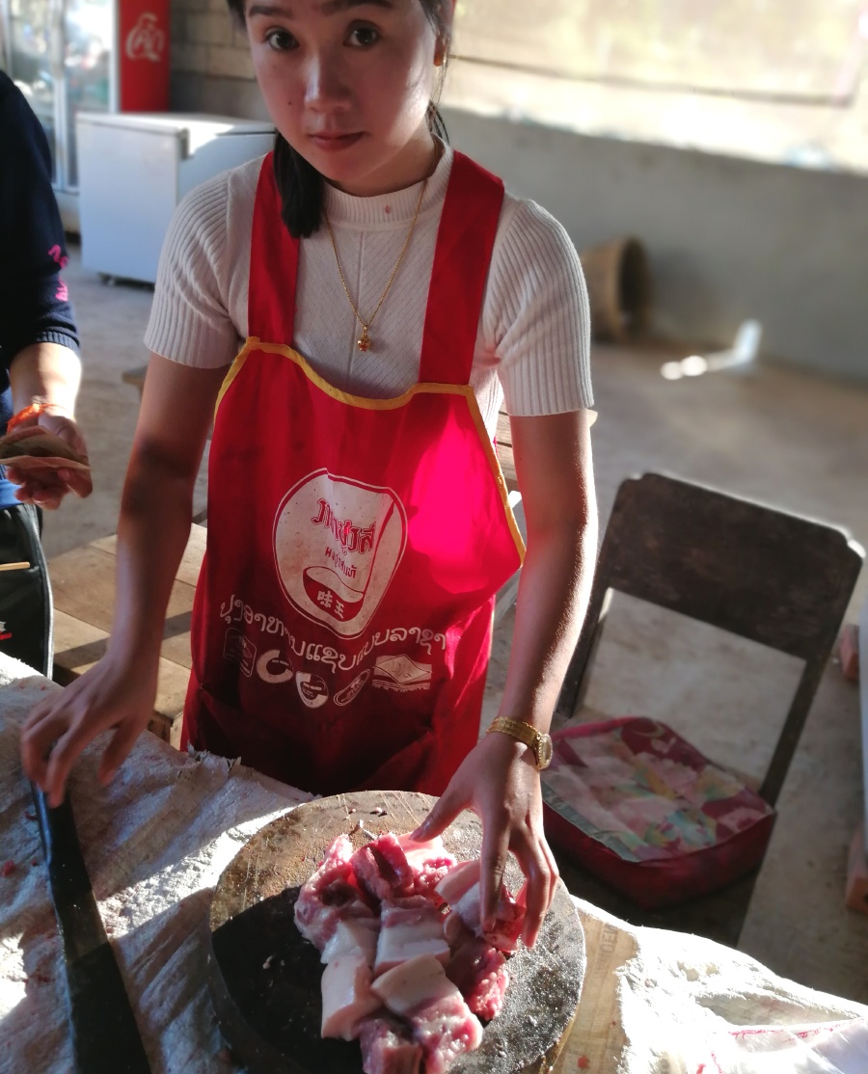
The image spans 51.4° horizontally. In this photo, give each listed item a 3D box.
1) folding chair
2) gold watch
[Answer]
[{"bbox_3d":[0.356,0.382,1.527,0.430,0.840,0.490,21,27,24],"label":"folding chair"},{"bbox_3d":[0.071,0.172,0.750,0.053,0.051,0.027,0,54,27],"label":"gold watch"}]

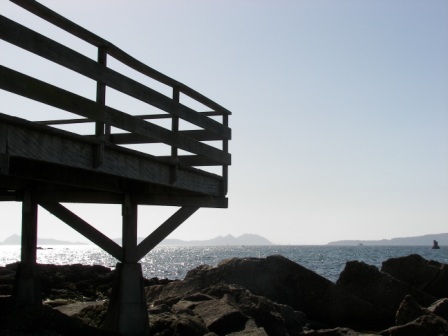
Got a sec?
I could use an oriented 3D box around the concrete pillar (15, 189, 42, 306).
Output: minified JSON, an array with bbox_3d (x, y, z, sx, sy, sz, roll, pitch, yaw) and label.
[{"bbox_3d":[-2.666,1.101,10.200,0.280,1.580,0.280,3,-7,-27],"label":"concrete pillar"}]

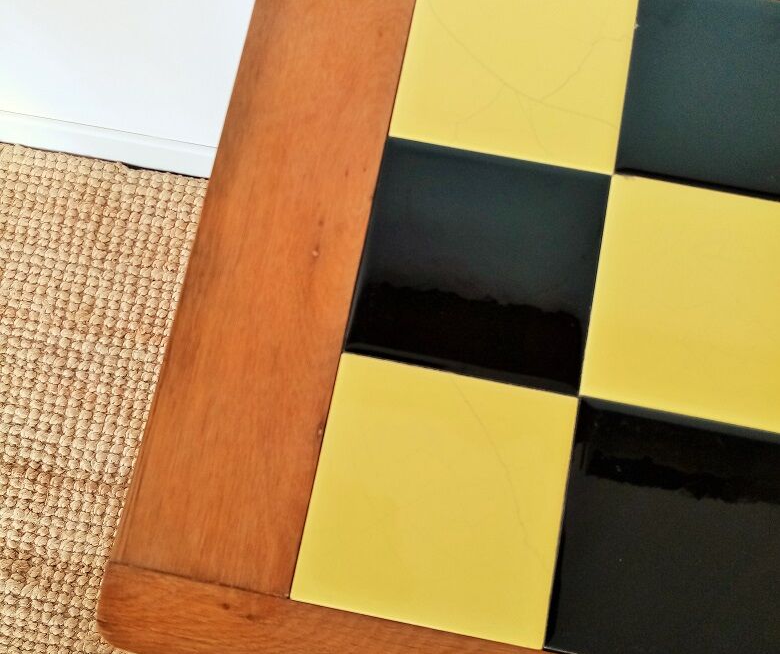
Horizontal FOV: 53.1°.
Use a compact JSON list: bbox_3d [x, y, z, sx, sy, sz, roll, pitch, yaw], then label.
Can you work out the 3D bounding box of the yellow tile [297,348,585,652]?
[{"bbox_3d":[0.030,0.104,0.481,0.150,0.009,0.150,11,78,3],"label":"yellow tile"}]

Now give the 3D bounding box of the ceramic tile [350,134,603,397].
[{"bbox_3d":[0.059,-0.041,0.512,0.150,0.009,0.150,11,78,3],"label":"ceramic tile"}]

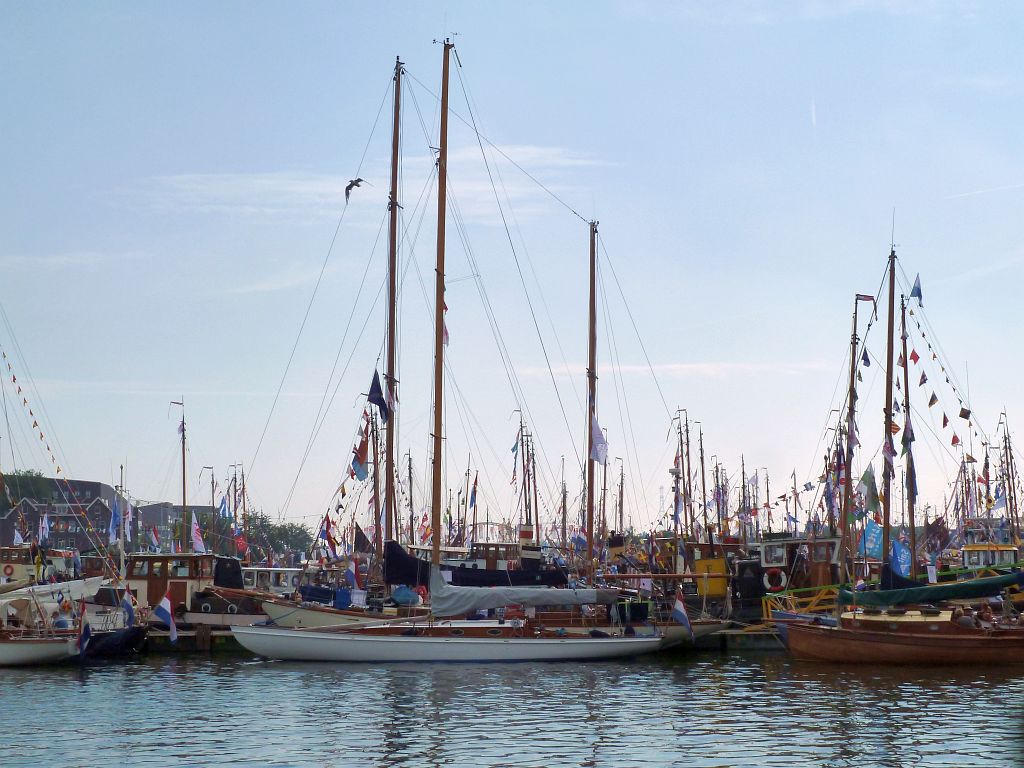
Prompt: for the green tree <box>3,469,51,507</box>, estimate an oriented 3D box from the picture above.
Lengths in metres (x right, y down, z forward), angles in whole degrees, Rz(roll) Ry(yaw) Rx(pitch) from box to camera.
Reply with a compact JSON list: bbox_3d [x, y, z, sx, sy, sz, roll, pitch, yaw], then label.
[{"bbox_3d":[-73.546,17.053,280.000,9.000,8.800,8.500,0,-5,0],"label":"green tree"}]

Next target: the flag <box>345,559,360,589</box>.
[{"bbox_3d":[-5.478,6.508,64.000,0.550,1.020,0.200,0,-5,0],"label":"flag"}]

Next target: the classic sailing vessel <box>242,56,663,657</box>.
[{"bbox_3d":[-1.746,-0.977,53.593,12.372,18.049,2.800,0,-5,0],"label":"classic sailing vessel"}]

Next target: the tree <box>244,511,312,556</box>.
[{"bbox_3d":[-31.950,20.593,255.000,9.300,7.000,8.000,0,-5,0],"label":"tree"}]

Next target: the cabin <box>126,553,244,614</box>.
[{"bbox_3d":[-10.836,6.568,61.661,3.400,2.000,2.500,-1,-5,7],"label":"cabin"}]

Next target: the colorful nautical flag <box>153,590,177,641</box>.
[{"bbox_3d":[-9.877,6.628,53.123,0.741,1.472,0.200,0,-5,0],"label":"colorful nautical flag"}]

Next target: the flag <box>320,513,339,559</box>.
[{"bbox_3d":[-6.735,5.591,68.775,0.664,1.692,0.200,0,-5,0],"label":"flag"}]

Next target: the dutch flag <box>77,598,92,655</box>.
[{"bbox_3d":[-11.497,6.522,50.121,0.430,1.495,0.200,0,-5,0],"label":"dutch flag"}]

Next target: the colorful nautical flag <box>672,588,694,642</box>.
[{"bbox_3d":[4.871,6.547,52.929,0.625,1.579,0.200,0,-5,0],"label":"colorful nautical flag"}]

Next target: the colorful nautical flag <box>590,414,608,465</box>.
[{"bbox_3d":[2.731,1.774,58.500,0.620,1.630,0.200,0,-5,0],"label":"colorful nautical flag"}]

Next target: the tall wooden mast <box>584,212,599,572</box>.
[{"bbox_3d":[2.510,0.774,59.565,0.190,12.089,0.190,1,-5,0],"label":"tall wooden mast"}]

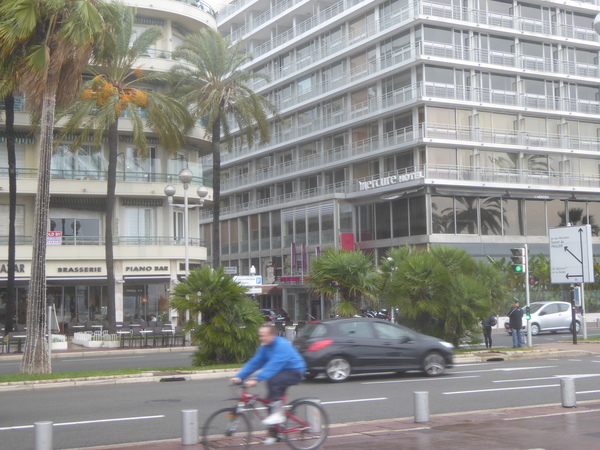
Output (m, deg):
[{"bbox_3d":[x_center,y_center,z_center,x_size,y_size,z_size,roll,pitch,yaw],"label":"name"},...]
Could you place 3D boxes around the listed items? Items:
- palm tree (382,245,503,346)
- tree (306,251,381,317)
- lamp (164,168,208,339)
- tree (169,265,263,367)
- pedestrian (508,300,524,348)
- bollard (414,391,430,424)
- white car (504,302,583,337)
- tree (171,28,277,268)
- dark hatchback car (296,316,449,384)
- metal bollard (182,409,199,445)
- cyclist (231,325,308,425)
[{"bbox_3d":[4.938,2.546,32.241,4.150,3.659,3.800,-2,-4,9],"label":"palm tree"},{"bbox_3d":[1.395,2.563,30.435,2.450,3.507,2.400,-1,-4,3],"label":"tree"},{"bbox_3d":[-4.384,1.243,35.856,1.870,6.950,0.550,1,-5,-26],"label":"lamp"},{"bbox_3d":[-2.350,2.581,26.304,2.650,2.820,2.650,-1,-4,0],"label":"tree"},{"bbox_3d":[7.725,3.552,32.862,0.550,1.690,0.380,-1,-4,0],"label":"pedestrian"},{"bbox_3d":[1.962,2.923,14.790,0.235,0.480,0.235,-1,-4,0],"label":"bollard"},{"bbox_3d":[10.863,4.152,41.054,3.450,1.465,1.650,1,-5,-25],"label":"white car"},{"bbox_3d":[-3.806,-2.153,46.601,5.400,15.628,5.200,-1,-4,-5],"label":"tree"},{"bbox_3d":[1.942,3.191,23.922,4.280,1.490,1.810,0,-5,-21],"label":"dark hatchback car"},{"bbox_3d":[-1.507,2.775,12.618,0.215,0.475,0.215,-1,-4,-7],"label":"metal bollard"},{"bbox_3d":[-0.397,2.054,11.817,0.900,1.500,0.560,1,-5,-24],"label":"cyclist"}]

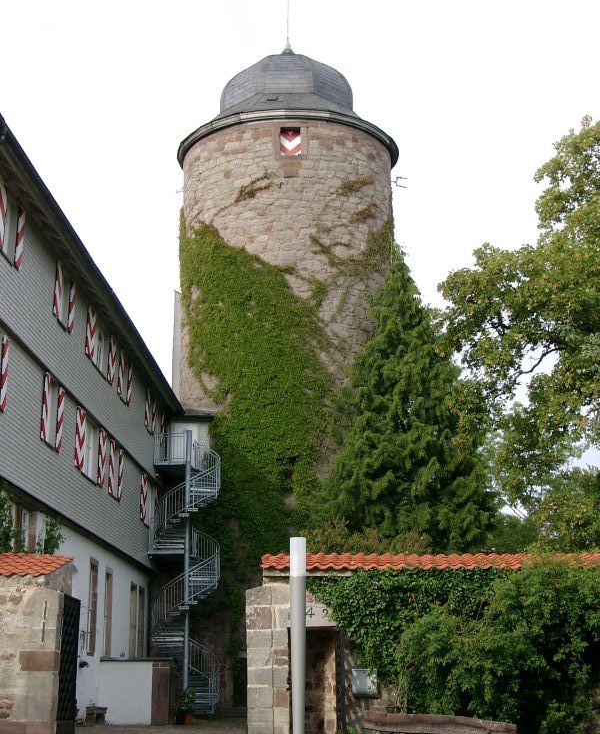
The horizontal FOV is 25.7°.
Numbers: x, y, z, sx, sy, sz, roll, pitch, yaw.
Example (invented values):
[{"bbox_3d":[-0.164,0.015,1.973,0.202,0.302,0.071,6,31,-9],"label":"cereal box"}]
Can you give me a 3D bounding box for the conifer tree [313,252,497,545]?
[{"bbox_3d":[3.065,3.205,38.303,5.200,13.900,5.200,-1,-14,3],"label":"conifer tree"}]

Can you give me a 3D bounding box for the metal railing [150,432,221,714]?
[{"bbox_3d":[-3.808,6.895,44.245,2.350,9.500,2.350,-1,-14,3],"label":"metal railing"}]

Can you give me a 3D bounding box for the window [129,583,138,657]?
[{"bbox_3d":[-5.077,7.889,40.543,0.200,2.350,1.200,-1,-14,3],"label":"window"}]

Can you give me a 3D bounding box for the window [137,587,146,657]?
[{"bbox_3d":[-5.044,8.165,41.485,0.120,2.400,1.170,-1,-14,3],"label":"window"}]

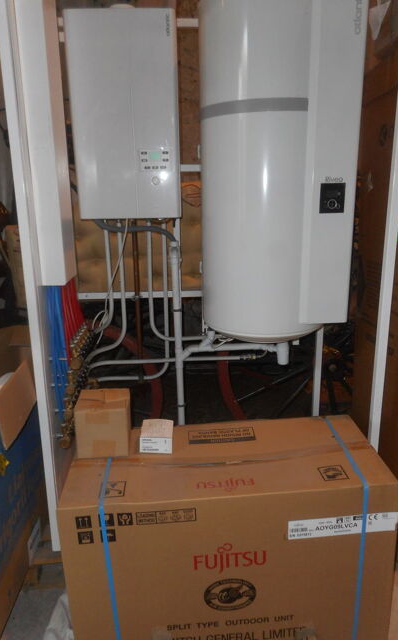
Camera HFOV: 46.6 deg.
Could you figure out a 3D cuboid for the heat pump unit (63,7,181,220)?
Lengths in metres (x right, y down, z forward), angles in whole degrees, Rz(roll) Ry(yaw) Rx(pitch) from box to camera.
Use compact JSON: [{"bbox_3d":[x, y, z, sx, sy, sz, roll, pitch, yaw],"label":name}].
[{"bbox_3d":[-0.313,-0.875,2.085,0.425,0.804,0.360,-2,15,-2],"label":"heat pump unit"}]

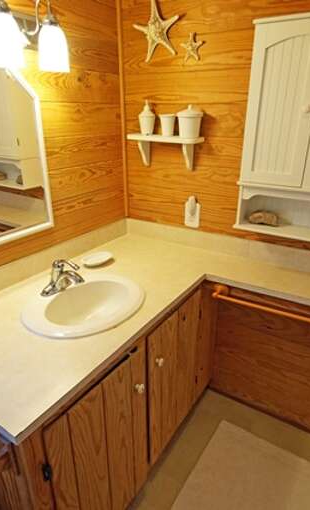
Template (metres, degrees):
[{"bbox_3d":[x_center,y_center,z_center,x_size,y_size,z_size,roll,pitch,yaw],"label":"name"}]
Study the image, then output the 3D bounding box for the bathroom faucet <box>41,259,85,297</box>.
[{"bbox_3d":[-0.334,0.082,1.202,0.188,0.118,0.157,13,25,29],"label":"bathroom faucet"}]

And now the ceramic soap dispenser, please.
[{"bbox_3d":[-0.038,-0.672,1.571,0.088,0.162,0.088,0,22,0],"label":"ceramic soap dispenser"}]

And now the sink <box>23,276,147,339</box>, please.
[{"bbox_3d":[-0.249,0.233,1.209,0.405,0.166,0.482,13,25,29],"label":"sink"}]

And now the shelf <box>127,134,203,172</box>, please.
[{"bbox_3d":[0.048,-0.504,1.582,0.372,0.159,0.118,13,25,29],"label":"shelf"}]

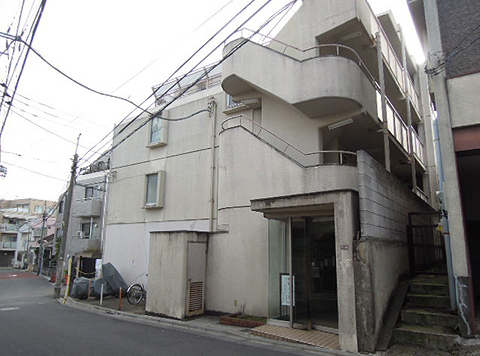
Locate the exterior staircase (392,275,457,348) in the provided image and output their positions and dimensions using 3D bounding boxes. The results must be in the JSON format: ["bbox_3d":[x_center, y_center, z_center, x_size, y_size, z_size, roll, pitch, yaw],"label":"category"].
[{"bbox_3d":[3.271,2.242,5.759,0.850,0.900,2.000,-8,-15,35],"label":"exterior staircase"}]

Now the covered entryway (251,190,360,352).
[{"bbox_3d":[1.248,1.555,5.939,2.080,2.410,0.880,-10,-16,41],"label":"covered entryway"}]

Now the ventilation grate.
[{"bbox_3d":[-1.086,2.951,8.277,0.050,0.683,0.454,-8,-15,37],"label":"ventilation grate"}]

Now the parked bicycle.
[{"bbox_3d":[-3.044,3.695,11.255,0.550,1.000,1.750,-7,-14,32],"label":"parked bicycle"}]

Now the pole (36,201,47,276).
[{"bbox_3d":[-18.196,5.511,30.707,0.300,6.796,0.300,11,-16,-39],"label":"pole"}]

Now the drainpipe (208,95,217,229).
[{"bbox_3d":[-0.960,-0.506,12.010,0.130,4.921,0.120,-7,-15,35],"label":"drainpipe"}]

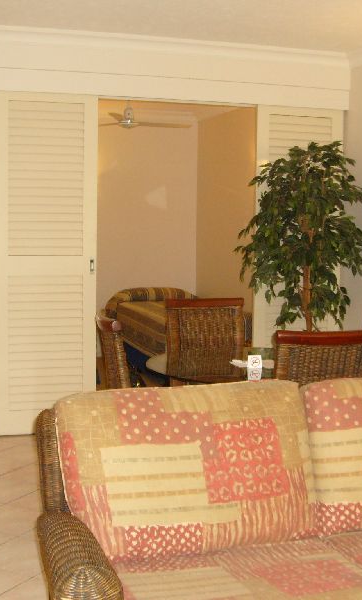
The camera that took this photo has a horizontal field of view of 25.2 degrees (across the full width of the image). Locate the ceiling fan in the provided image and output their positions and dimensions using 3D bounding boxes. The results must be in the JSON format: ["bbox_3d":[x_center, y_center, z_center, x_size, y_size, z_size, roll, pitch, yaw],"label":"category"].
[{"bbox_3d":[-0.473,-1.747,7.393,1.150,0.370,1.150,-1,6,-19],"label":"ceiling fan"}]

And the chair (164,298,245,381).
[{"bbox_3d":[0.229,0.506,4.814,0.500,0.980,0.580,-1,6,-19],"label":"chair"}]

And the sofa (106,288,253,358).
[{"bbox_3d":[-0.033,0.324,7.921,1.030,0.770,1.950,-1,6,-19],"label":"sofa"}]

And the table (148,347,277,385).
[{"bbox_3d":[0.366,0.681,4.294,1.150,0.730,1.150,-1,6,-19],"label":"table"}]

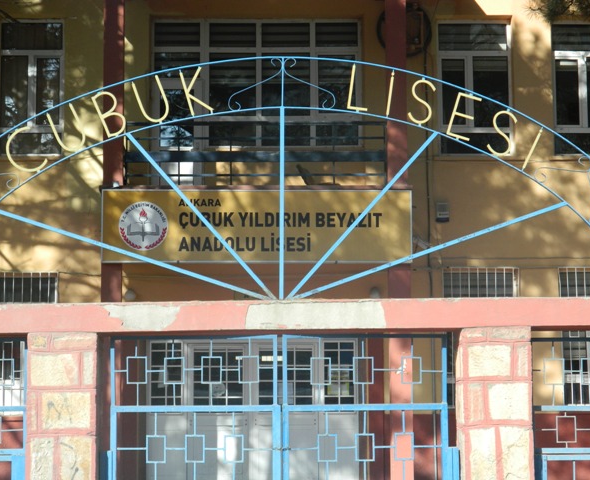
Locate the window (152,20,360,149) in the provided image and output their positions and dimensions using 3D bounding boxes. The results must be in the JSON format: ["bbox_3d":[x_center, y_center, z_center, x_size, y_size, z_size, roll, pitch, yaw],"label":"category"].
[{"bbox_3d":[-0.560,-2.234,22.397,2.989,1.892,0.150,0,-8,-1],"label":"window"}]

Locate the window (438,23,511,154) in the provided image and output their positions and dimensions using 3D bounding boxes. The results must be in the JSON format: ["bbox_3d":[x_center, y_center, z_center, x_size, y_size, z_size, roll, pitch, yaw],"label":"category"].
[{"bbox_3d":[2.587,-2.180,22.472,1.056,1.949,0.150,0,-8,-1],"label":"window"}]

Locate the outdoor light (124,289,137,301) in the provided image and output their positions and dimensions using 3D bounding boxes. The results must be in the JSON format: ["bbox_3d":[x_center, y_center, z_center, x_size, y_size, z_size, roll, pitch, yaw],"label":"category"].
[{"bbox_3d":[-2.285,0.776,21.651,0.166,0.179,0.200,0,-8,-1],"label":"outdoor light"}]

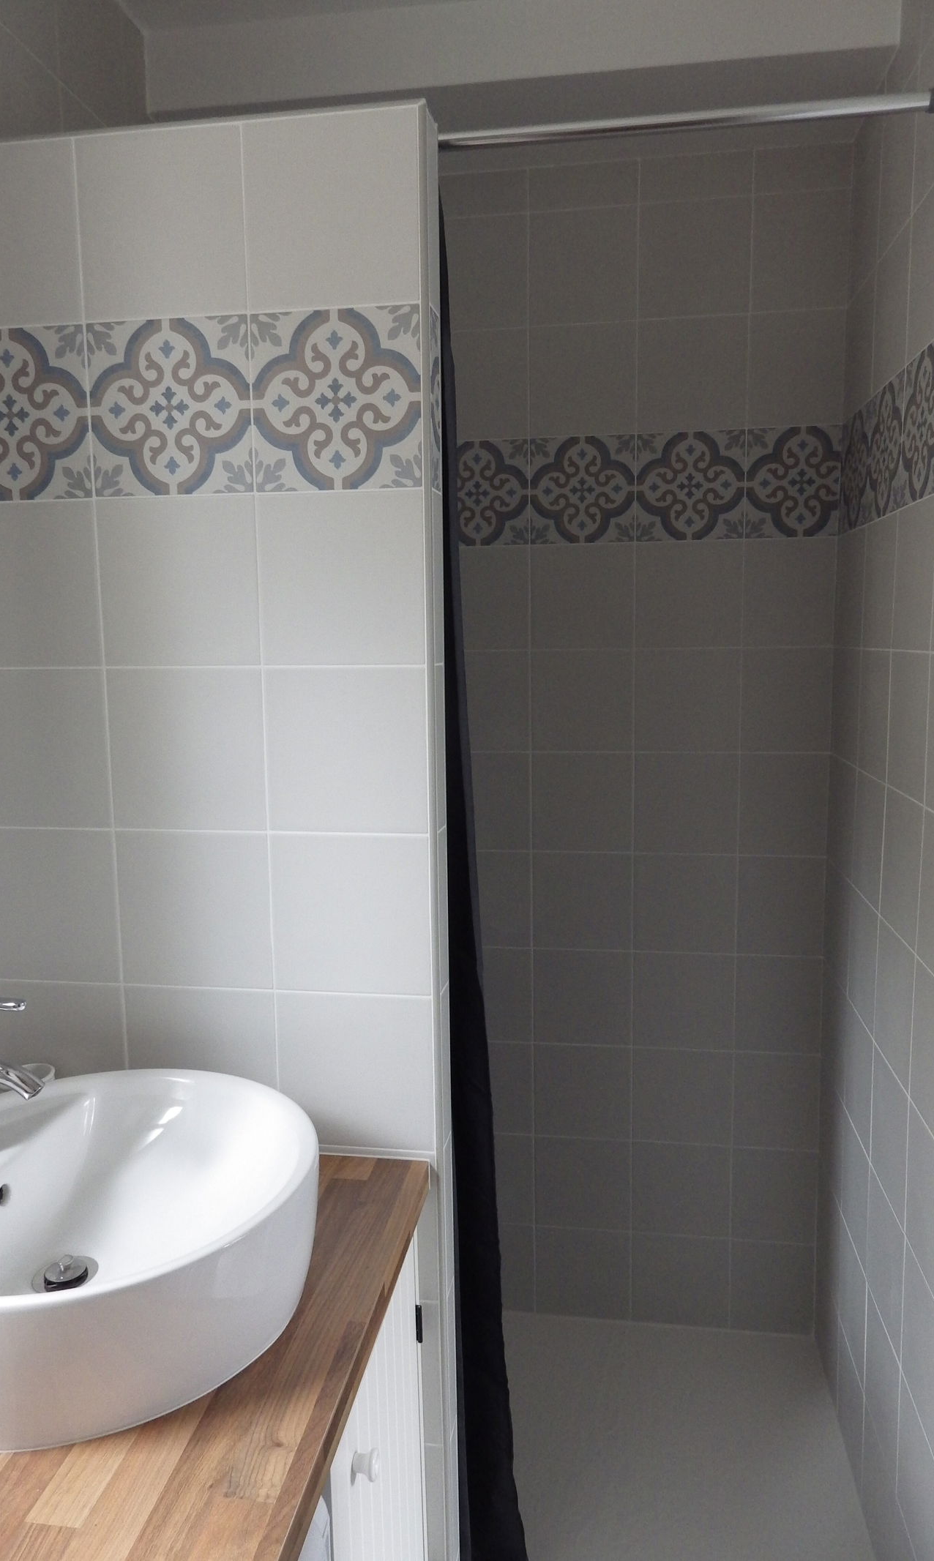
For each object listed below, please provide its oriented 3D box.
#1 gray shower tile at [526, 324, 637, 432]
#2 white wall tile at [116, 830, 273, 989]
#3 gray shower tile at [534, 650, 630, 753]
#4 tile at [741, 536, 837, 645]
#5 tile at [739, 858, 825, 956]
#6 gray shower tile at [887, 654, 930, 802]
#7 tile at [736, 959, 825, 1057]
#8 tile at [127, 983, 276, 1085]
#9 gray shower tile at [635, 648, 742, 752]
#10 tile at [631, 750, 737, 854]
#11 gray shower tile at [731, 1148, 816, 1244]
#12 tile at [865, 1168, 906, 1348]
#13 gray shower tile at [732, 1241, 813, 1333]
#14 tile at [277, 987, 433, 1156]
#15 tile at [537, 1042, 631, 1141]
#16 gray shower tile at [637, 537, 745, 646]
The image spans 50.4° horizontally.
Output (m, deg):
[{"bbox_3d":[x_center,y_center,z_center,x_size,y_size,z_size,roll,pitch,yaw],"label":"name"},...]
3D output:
[{"bbox_3d":[0.217,-0.744,1.850,0.198,0.198,0.009,0,8,8],"label":"gray shower tile"},{"bbox_3d":[-0.342,0.163,1.252,0.200,0.200,0.010,0,7,8],"label":"white wall tile"},{"bbox_3d":[0.229,-0.156,1.964,0.200,0.200,0.010,0,7,9],"label":"gray shower tile"},{"bbox_3d":[0.609,-0.352,1.871,0.167,0.200,0.010,0,8,9],"label":"tile"},{"bbox_3d":[0.617,0.247,1.947,0.167,0.200,0.010,0,7,8],"label":"tile"},{"bbox_3d":[0.624,-0.079,1.396,0.010,0.200,0.200,0,7,9],"label":"gray shower tile"},{"bbox_3d":[0.619,0.446,1.973,0.167,0.200,0.010,0,7,8],"label":"tile"},{"bbox_3d":[-0.339,0.362,1.281,0.200,0.196,0.010,0,7,9],"label":"tile"},{"bbox_3d":[0.428,-0.154,1.926,0.200,0.200,0.010,0,7,8],"label":"gray shower tile"},{"bbox_3d":[0.430,0.046,1.948,0.201,0.200,0.010,0,7,8],"label":"tile"},{"bbox_3d":[0.620,0.840,2.010,0.168,0.200,0.010,0,8,8],"label":"gray shower tile"},{"bbox_3d":[0.636,0.724,1.499,0.010,0.200,0.200,0,7,9],"label":"tile"},{"bbox_3d":[0.623,1.038,2.036,0.168,0.200,0.010,0,8,8],"label":"gray shower tile"},{"bbox_3d":[-0.139,0.363,1.250,0.200,0.196,0.010,0,7,9],"label":"tile"},{"bbox_3d":[0.241,0.647,2.067,0.200,0.200,0.010,0,7,9],"label":"tile"},{"bbox_3d":[0.425,-0.354,1.897,0.201,0.200,0.010,0,7,8],"label":"gray shower tile"}]

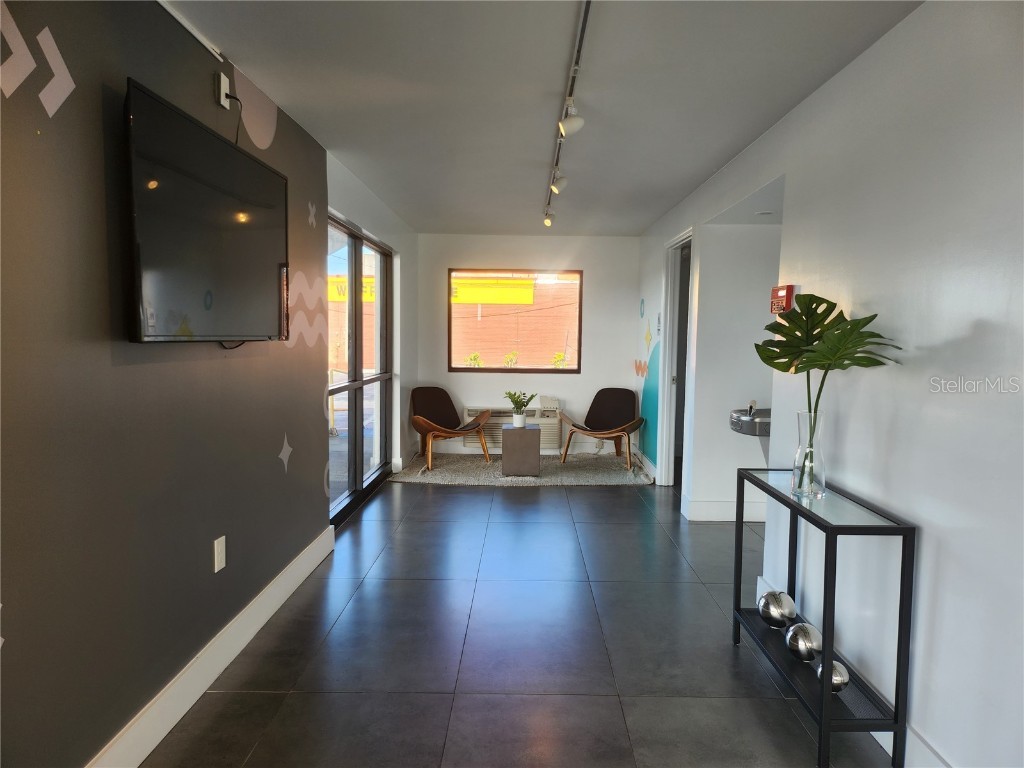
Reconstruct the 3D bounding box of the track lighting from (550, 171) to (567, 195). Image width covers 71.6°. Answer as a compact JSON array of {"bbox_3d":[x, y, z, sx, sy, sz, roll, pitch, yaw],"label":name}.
[{"bbox_3d":[0.287,-1.254,4.396,0.115,0.145,0.085,-1,5,-27],"label":"track lighting"}]

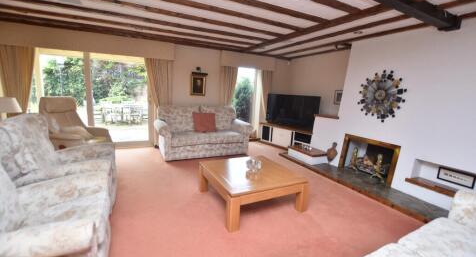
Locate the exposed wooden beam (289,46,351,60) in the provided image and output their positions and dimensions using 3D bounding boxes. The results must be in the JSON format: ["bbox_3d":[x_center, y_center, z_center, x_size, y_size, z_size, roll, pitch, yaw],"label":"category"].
[{"bbox_3d":[1.756,-1.766,4.669,0.090,0.080,1.860,-3,11,-25],"label":"exposed wooden beam"}]

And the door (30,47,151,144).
[{"bbox_3d":[-2.725,-0.483,3.877,1.880,1.930,0.100,-3,11,-25],"label":"door"}]

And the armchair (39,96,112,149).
[{"bbox_3d":[-2.436,0.106,2.999,0.850,1.080,0.760,6,11,19],"label":"armchair"}]

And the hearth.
[{"bbox_3d":[2.012,0.459,3.009,0.300,0.630,0.790,-3,11,-25],"label":"hearth"}]

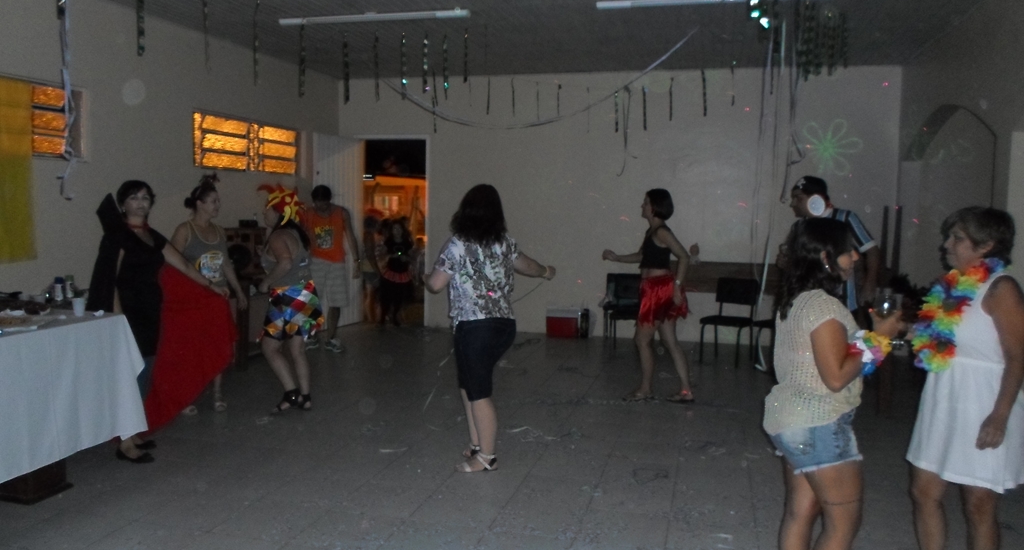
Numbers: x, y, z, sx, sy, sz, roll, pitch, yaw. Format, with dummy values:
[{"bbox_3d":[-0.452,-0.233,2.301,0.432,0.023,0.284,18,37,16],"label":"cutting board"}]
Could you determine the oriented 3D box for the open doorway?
[{"bbox_3d":[-1.446,-0.523,9.233,0.830,2.280,0.150,3,6,15],"label":"open doorway"}]

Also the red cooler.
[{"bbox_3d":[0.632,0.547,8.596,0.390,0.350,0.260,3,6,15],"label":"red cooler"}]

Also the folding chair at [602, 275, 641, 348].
[{"bbox_3d":[1.275,0.372,8.095,0.440,0.820,0.500,3,6,15],"label":"folding chair"}]

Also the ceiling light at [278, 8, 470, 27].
[{"bbox_3d":[-1.114,-2.027,5.868,1.620,0.070,0.070,3,6,15],"label":"ceiling light"}]

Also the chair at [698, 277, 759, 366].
[{"bbox_3d":[2.151,0.462,7.344,0.440,0.820,0.500,5,7,34],"label":"chair"}]

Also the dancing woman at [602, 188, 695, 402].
[{"bbox_3d":[1.105,0.158,5.845,0.720,1.680,0.500,1,6,2],"label":"dancing woman"}]

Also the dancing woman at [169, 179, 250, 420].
[{"bbox_3d":[-2.207,0.134,5.372,0.400,1.700,0.560,6,7,41],"label":"dancing woman"}]

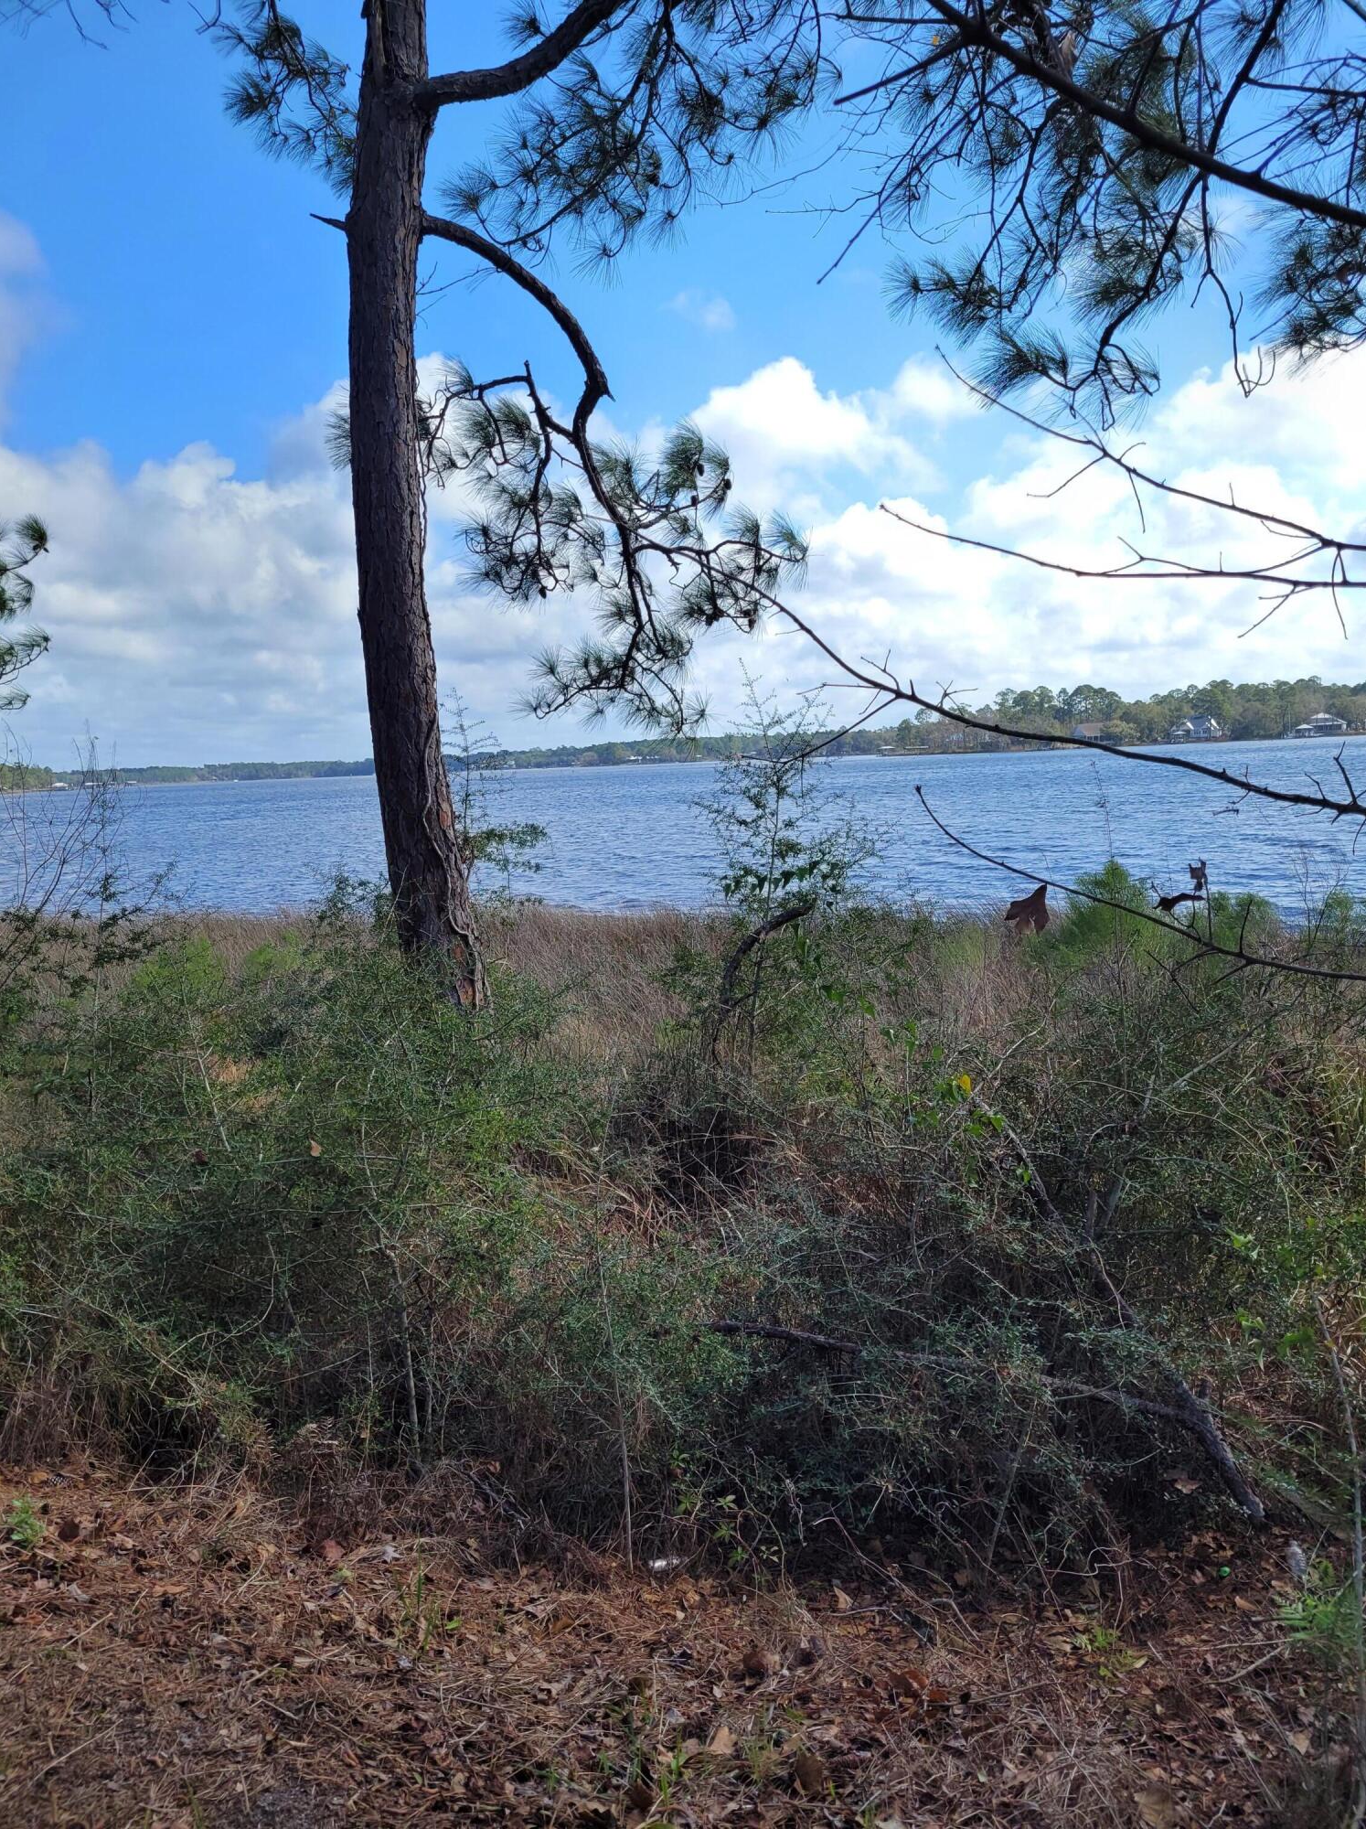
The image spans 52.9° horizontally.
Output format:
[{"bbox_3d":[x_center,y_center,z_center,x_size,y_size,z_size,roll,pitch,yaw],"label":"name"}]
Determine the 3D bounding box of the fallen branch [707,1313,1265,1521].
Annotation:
[{"bbox_3d":[0.722,1.206,3.392,1.340,0.386,0.221,0,7,17],"label":"fallen branch"}]

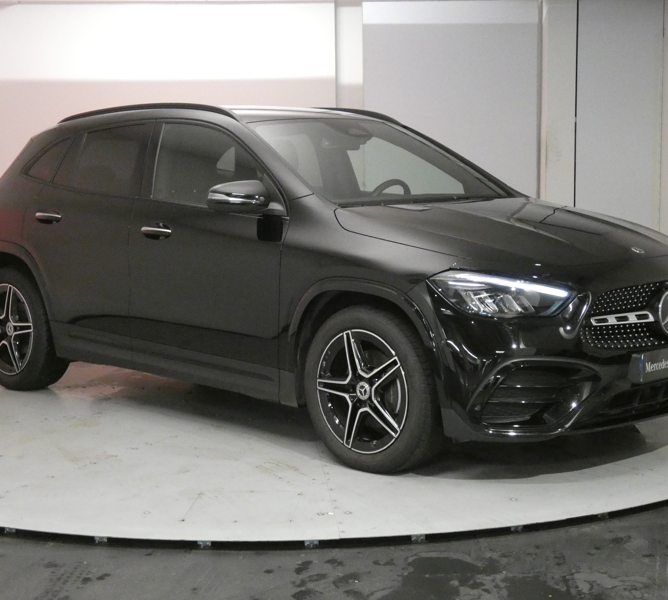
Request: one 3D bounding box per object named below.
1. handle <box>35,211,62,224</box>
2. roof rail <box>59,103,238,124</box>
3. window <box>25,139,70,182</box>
[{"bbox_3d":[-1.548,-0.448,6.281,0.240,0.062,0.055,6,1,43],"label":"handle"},{"bbox_3d":[-1.030,-0.980,6.136,1.620,0.120,0.080,6,9,43],"label":"roof rail"},{"bbox_3d":[-1.627,-0.796,6.568,0.050,0.260,0.370,22,-9,-38],"label":"window"}]

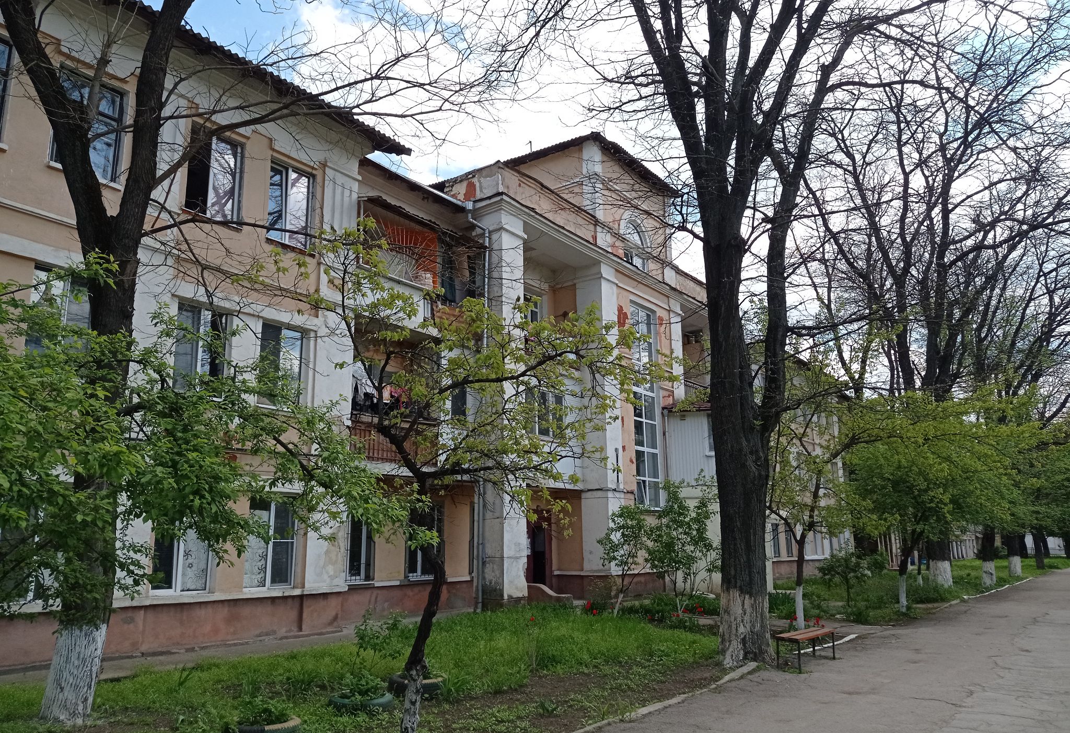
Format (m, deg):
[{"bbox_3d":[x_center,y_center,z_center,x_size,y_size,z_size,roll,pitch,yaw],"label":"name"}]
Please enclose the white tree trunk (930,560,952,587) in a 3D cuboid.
[{"bbox_3d":[14.440,7.373,30.727,0.773,0.998,0.773,-6,-13,24],"label":"white tree trunk"}]

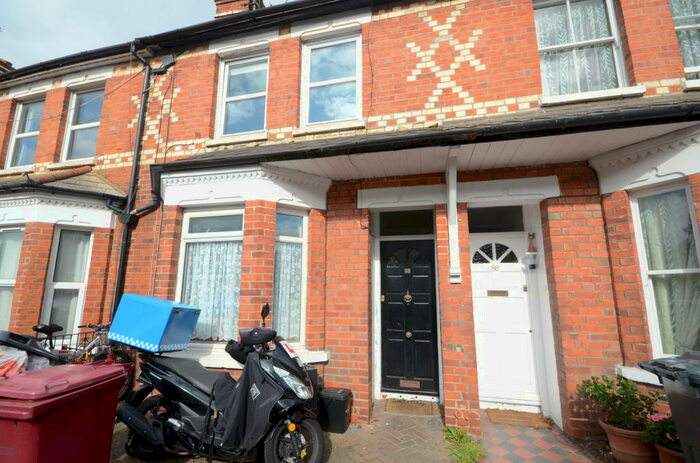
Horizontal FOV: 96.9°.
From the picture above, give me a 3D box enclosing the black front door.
[{"bbox_3d":[0.772,1.100,4.110,0.725,1.970,0.060,-2,-10,15],"label":"black front door"}]

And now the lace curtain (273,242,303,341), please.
[{"bbox_3d":[-0.767,0.731,3.768,0.400,1.200,0.050,6,-11,-31],"label":"lace curtain"}]

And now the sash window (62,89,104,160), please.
[{"bbox_3d":[-4.652,-1.896,5.522,0.942,1.310,0.090,-2,-9,15],"label":"sash window"}]

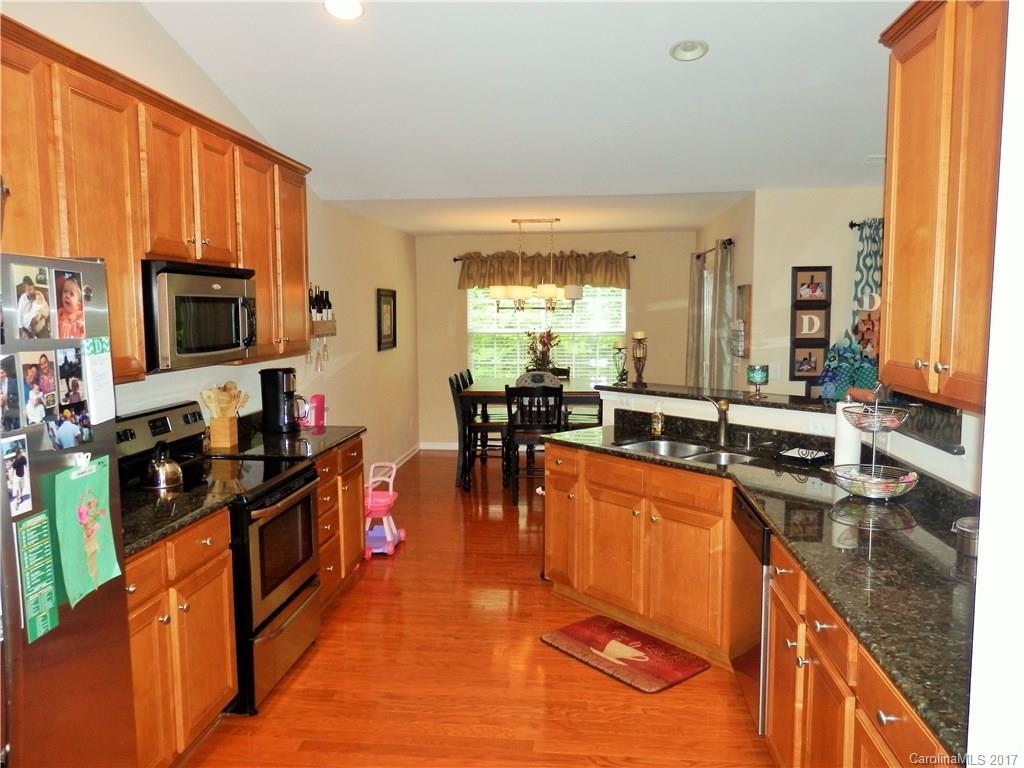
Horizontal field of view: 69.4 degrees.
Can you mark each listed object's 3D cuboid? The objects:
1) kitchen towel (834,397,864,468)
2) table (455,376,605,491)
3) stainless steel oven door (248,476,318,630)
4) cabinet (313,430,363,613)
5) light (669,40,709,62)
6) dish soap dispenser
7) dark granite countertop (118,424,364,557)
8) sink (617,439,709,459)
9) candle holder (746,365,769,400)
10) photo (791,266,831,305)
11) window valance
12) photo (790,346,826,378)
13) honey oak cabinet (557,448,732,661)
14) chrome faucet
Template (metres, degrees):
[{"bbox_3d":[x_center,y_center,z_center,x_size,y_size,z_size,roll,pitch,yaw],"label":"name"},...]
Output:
[{"bbox_3d":[1.510,0.233,3.318,0.114,0.290,0.114,0,6,6],"label":"kitchen towel"},{"bbox_3d":[0.259,0.455,7.148,1.320,0.910,1.380,0,6,6],"label":"table"},{"bbox_3d":[-1.032,0.728,3.348,0.080,0.480,0.740,0,6,6],"label":"stainless steel oven door"},{"bbox_3d":[-1.269,0.787,4.188,0.620,0.880,0.890,0,6,6],"label":"cabinet"},{"bbox_3d":[0.870,-1.646,3.654,0.195,0.030,0.195,0,-10,6],"label":"light"},{"bbox_3d":[0.815,0.205,4.138,0.075,0.180,0.055,4,7,36],"label":"dish soap dispenser"},{"bbox_3d":[-1.352,0.418,3.310,0.650,0.036,2.560,0,6,6],"label":"dark granite countertop"},{"bbox_3d":[0.832,0.441,3.846,0.370,0.190,0.400,-5,7,-38],"label":"sink"},{"bbox_3d":[1.364,-0.018,4.093,0.125,0.180,0.125,1,6,18],"label":"candle holder"},{"bbox_3d":[2.067,-0.682,5.099,0.255,0.260,0.025,0,6,6],"label":"photo"},{"bbox_3d":[0.343,-1.264,8.215,1.900,0.420,0.120,0,6,6],"label":"window valance"},{"bbox_3d":[2.068,-0.160,5.153,0.250,0.252,0.025,0,6,6],"label":"photo"},{"bbox_3d":[0.899,0.811,3.811,0.580,0.876,0.950,-5,8,-39],"label":"honey oak cabinet"},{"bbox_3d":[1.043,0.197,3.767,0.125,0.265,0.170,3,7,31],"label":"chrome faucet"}]

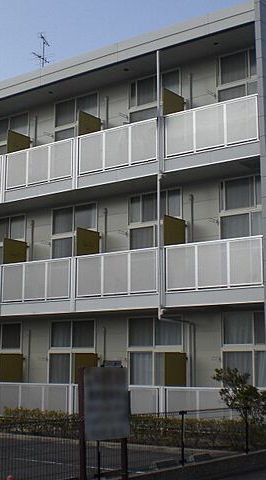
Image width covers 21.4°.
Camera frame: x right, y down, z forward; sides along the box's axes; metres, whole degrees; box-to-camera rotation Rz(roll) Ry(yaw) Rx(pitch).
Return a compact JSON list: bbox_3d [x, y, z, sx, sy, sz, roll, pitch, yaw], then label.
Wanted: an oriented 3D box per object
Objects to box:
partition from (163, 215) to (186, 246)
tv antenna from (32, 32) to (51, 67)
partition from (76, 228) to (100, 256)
[{"bbox_3d":[1.052,0.297,17.338,0.050,1.720,0.997,-7,-12,35],"label":"partition"},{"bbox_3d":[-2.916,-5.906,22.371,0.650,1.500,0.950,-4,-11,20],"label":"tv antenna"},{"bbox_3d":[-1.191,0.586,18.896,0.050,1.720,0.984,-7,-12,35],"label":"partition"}]

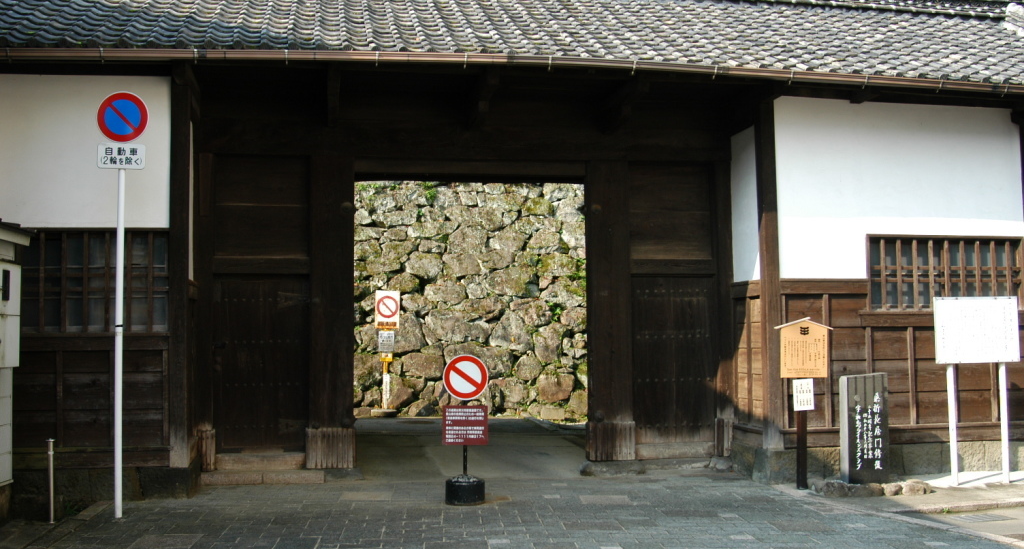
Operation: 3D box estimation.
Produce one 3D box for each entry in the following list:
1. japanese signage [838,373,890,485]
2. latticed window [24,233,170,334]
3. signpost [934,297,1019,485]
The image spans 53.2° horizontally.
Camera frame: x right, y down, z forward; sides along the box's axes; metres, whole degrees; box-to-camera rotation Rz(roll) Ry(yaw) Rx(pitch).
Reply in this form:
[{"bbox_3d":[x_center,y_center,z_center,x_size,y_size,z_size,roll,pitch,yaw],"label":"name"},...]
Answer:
[{"bbox_3d":[3.515,1.552,10.236,0.417,1.092,0.186,0,-3,-9],"label":"japanese signage"},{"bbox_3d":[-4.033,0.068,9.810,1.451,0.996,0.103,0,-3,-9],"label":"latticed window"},{"bbox_3d":[4.679,1.166,10.295,0.893,1.887,0.103,0,-3,-9],"label":"signpost"}]

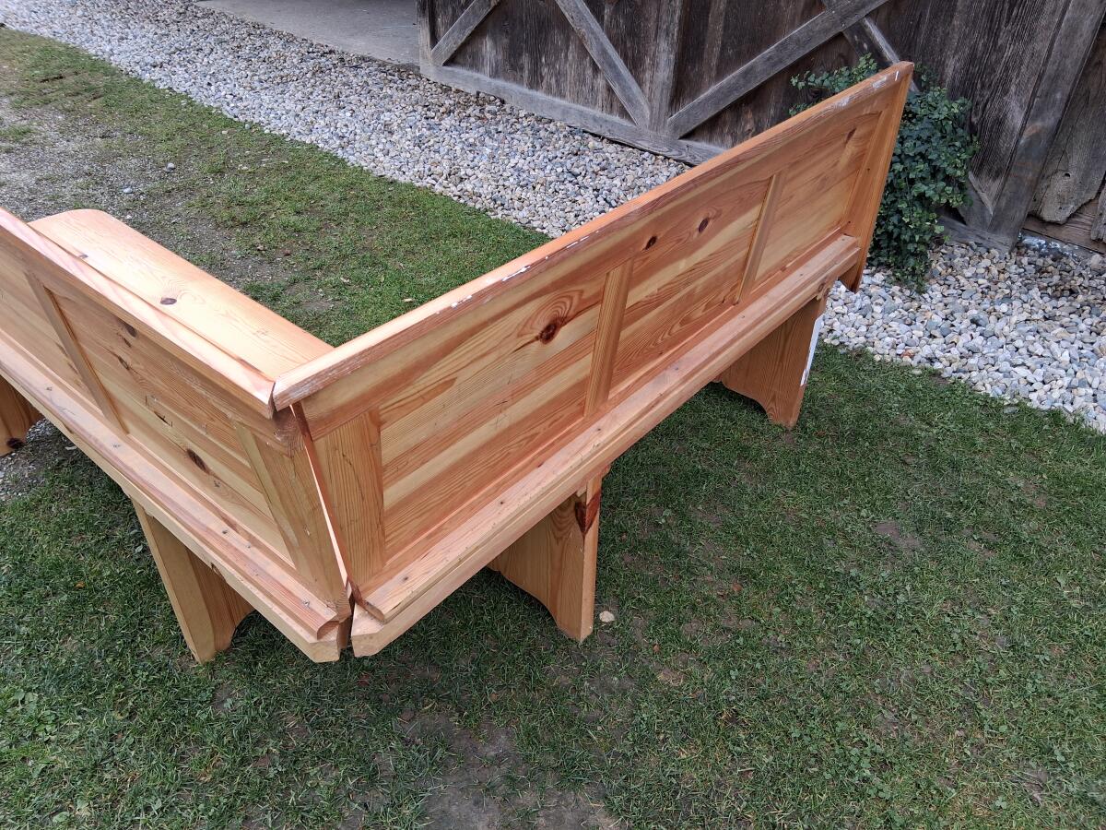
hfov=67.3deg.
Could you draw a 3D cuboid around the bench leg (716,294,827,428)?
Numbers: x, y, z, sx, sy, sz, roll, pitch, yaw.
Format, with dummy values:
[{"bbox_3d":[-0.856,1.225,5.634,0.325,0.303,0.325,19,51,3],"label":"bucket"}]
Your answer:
[{"bbox_3d":[0.463,-0.224,2.099,0.418,0.426,0.042,29,46,30],"label":"bench leg"}]

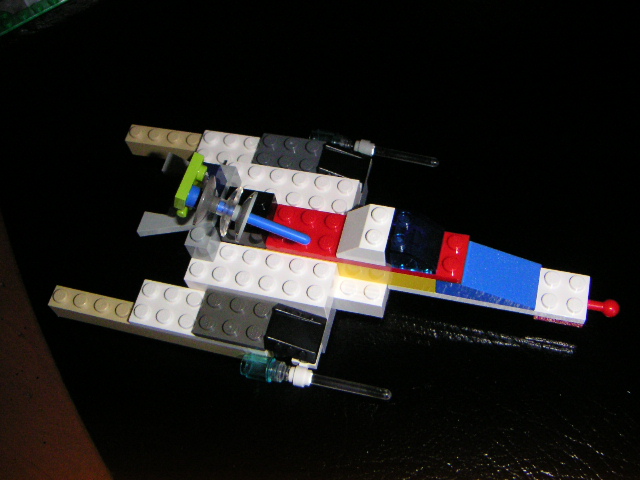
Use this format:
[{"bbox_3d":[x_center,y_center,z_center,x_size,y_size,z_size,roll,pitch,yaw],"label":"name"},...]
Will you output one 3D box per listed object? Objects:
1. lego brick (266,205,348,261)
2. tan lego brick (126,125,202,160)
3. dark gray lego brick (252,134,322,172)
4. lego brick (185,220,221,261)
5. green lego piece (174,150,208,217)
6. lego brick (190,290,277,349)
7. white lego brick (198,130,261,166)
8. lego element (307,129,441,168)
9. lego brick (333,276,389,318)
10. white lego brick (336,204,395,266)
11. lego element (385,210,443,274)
[{"bbox_3d":[-0.004,-0.003,0.243,0.024,0.005,0.016,10,63,12],"label":"lego brick"},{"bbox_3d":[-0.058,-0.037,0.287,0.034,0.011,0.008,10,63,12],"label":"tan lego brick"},{"bbox_3d":[-0.011,-0.030,0.266,0.024,0.005,0.016,10,63,12],"label":"dark gray lego brick"},{"bbox_3d":[-0.038,0.001,0.242,0.008,0.011,0.008,10,63,12],"label":"lego brick"},{"bbox_3d":[-0.040,-0.017,0.233,0.005,0.012,0.016,21,65,-4],"label":"green lego piece"},{"bbox_3d":[-0.027,0.025,0.238,0.024,0.005,0.016,10,63,12],"label":"lego brick"},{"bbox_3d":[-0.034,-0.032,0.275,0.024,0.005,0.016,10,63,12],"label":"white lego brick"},{"bbox_3d":[0.019,-0.033,0.271,0.049,0.009,0.009,13,64,14],"label":"lego element"},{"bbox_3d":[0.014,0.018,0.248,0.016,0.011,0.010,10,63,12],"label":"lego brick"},{"bbox_3d":[0.014,-0.002,0.234,0.016,0.011,0.016,10,63,12],"label":"white lego brick"},{"bbox_3d":[0.030,0.000,0.231,0.016,0.011,0.016,10,63,12],"label":"lego element"}]

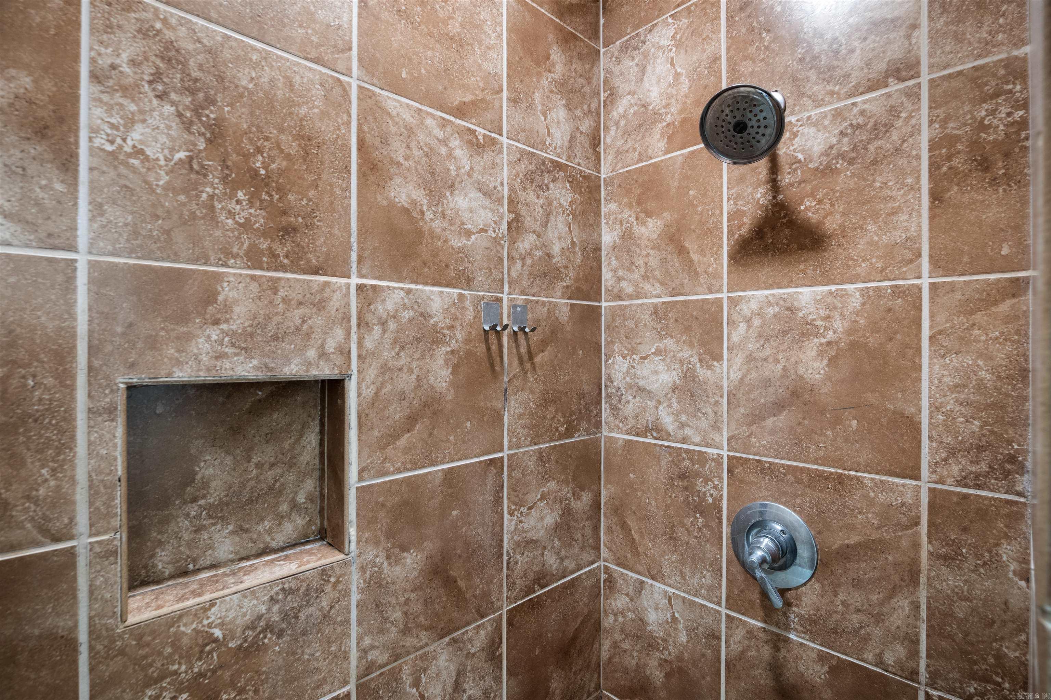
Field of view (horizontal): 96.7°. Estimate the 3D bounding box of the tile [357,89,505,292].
[{"bbox_3d":[-0.167,-0.281,0.886,0.320,0.326,0.010,0,0,-42],"label":"tile"}]

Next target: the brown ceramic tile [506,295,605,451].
[{"bbox_3d":[0.076,0.053,1.109,0.322,0.332,0.010,0,0,-42],"label":"brown ceramic tile"}]

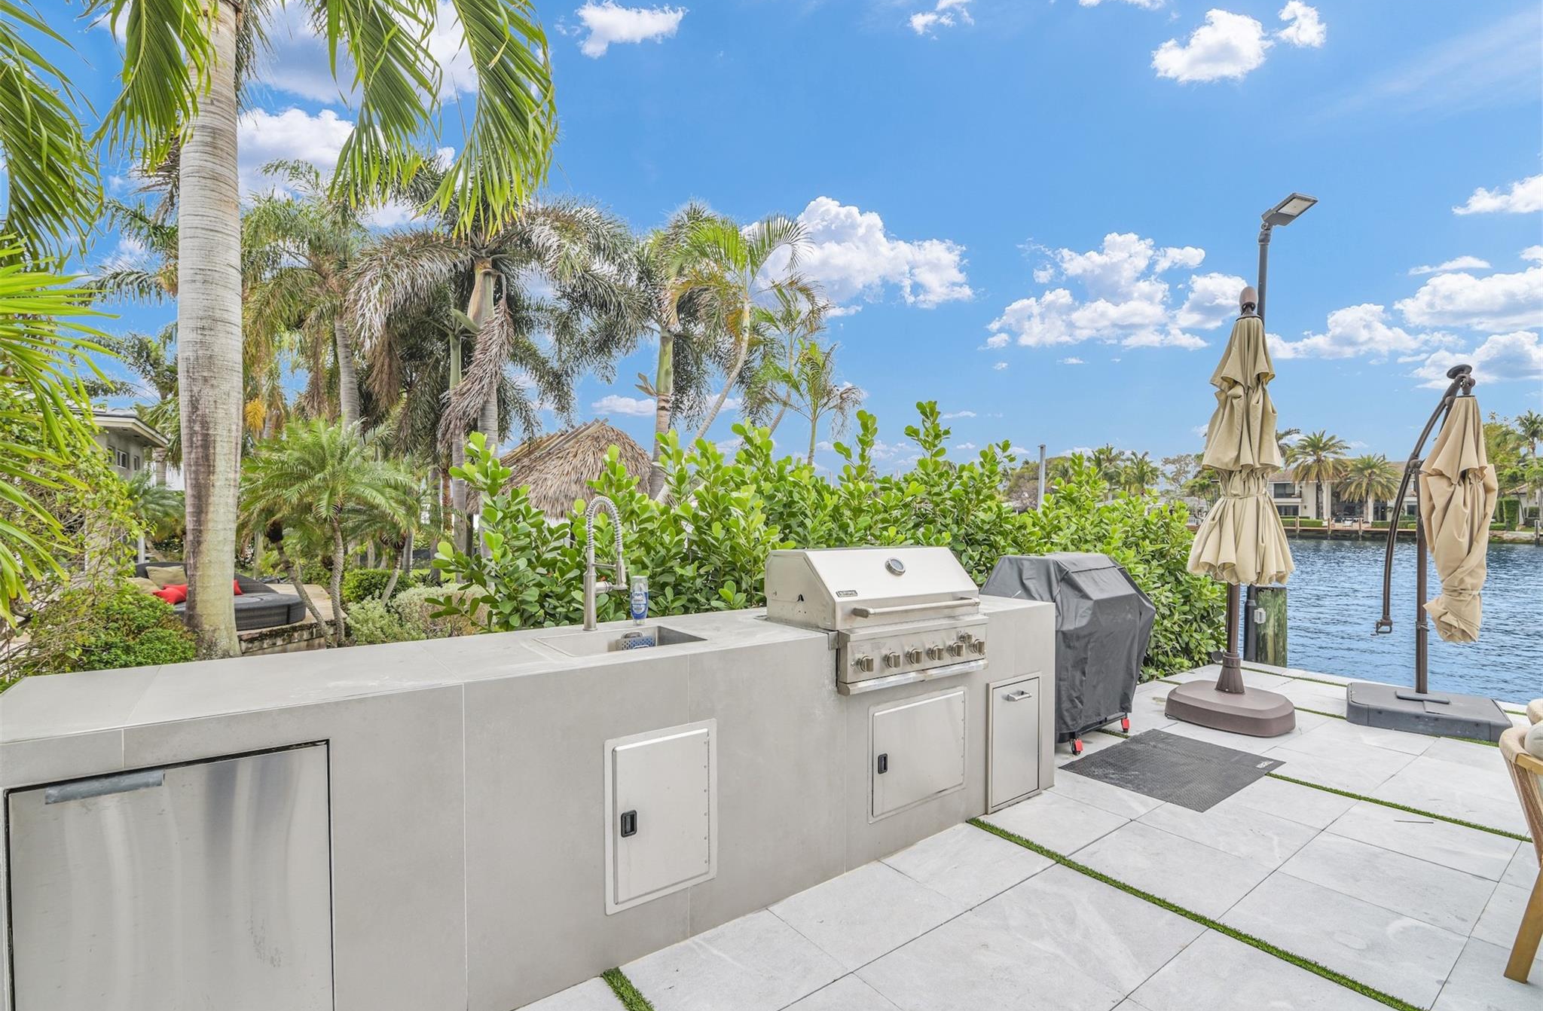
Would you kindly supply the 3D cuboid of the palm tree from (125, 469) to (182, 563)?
[{"bbox_3d":[-9.424,0.378,10.500,1.400,1.840,1.400,1,-1,-42],"label":"palm tree"}]

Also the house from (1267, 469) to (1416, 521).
[{"bbox_3d":[71.300,-1.500,83.600,12.000,7.600,17.000,1,-1,-36],"label":"house"}]

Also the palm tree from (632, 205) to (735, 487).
[{"bbox_3d":[-1.650,-1.900,12.500,2.700,7.200,2.700,0,-1,0],"label":"palm tree"}]

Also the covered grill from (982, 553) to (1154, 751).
[{"bbox_3d":[1.955,0.866,4.543,1.314,1.065,0.721,1,-1,-36],"label":"covered grill"}]

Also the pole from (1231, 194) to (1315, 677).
[{"bbox_3d":[5.060,-0.720,6.930,0.400,4.850,0.550,0,-1,-27],"label":"pole"}]

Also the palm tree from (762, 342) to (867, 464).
[{"bbox_3d":[0.849,-0.853,14.000,2.050,5.110,1.900,0,-1,0],"label":"palm tree"}]

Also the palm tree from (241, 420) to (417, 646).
[{"bbox_3d":[-5.160,0.350,8.000,2.050,2.700,2.050,0,-1,0],"label":"palm tree"}]

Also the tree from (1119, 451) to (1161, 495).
[{"bbox_3d":[45.803,-2.222,85.000,4.500,8.840,4.500,0,-1,28],"label":"tree"}]

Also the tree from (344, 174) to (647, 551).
[{"bbox_3d":[-4.200,-1.700,10.500,4.500,6.600,4.500,0,-1,0],"label":"tree"}]

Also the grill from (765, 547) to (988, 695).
[{"bbox_3d":[0.495,0.484,3.186,0.917,0.564,0.583,1,-1,-36],"label":"grill"}]

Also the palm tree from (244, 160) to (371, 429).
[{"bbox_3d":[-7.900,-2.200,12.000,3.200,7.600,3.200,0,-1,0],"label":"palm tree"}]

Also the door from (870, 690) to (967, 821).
[{"bbox_3d":[0.673,1.091,3.048,0.639,0.483,0.037,1,-1,-36],"label":"door"}]

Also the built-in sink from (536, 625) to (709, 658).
[{"bbox_3d":[-0.581,0.615,2.638,0.530,0.210,0.440,0,-1,-36],"label":"built-in sink"}]

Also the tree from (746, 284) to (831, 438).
[{"bbox_3d":[0.191,-1.500,14.500,2.000,6.400,1.900,0,-1,0],"label":"tree"}]

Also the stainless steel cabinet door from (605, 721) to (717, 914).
[{"bbox_3d":[-0.352,1.031,2.292,0.411,0.554,0.037,1,-1,-36],"label":"stainless steel cabinet door"}]

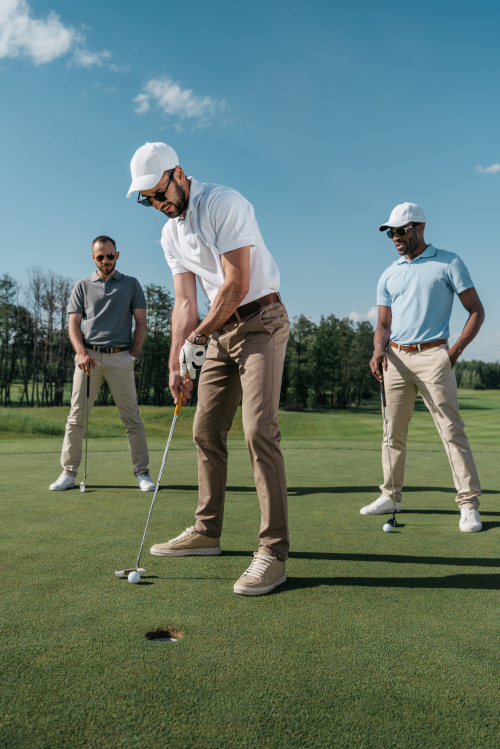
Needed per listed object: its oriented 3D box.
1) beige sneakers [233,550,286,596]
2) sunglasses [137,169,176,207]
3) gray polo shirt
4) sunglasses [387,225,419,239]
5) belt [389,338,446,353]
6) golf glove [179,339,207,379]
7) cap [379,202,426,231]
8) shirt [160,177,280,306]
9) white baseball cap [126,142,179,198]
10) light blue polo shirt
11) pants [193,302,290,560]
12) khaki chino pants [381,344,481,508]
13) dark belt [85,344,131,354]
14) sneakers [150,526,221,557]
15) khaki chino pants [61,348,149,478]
[{"bbox_3d":[0.051,0.718,2.463,0.108,0.122,0.300,0,-1,38],"label":"beige sneakers"},{"bbox_3d":[-0.343,-0.710,2.498,0.140,0.140,0.050,0,-30,31],"label":"sunglasses"},{"bbox_3d":[-1.016,-0.478,4.750,0.550,0.550,0.280,0,-1,-2],"label":"gray polo shirt"},{"bbox_3d":[0.841,-0.787,3.610,0.140,0.050,0.140,-25,14,-36],"label":"sunglasses"},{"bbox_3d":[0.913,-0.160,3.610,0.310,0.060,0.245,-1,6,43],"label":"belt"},{"bbox_3d":[-0.219,-0.061,2.540,0.090,0.155,0.090,17,-6,-21],"label":"golf glove"},{"bbox_3d":[0.840,-0.851,3.610,0.265,0.145,0.180,-15,9,-39],"label":"cap"},{"bbox_3d":[-0.117,-0.515,2.600,0.470,0.560,0.310,0,33,48],"label":"shirt"},{"bbox_3d":[-0.363,-0.759,2.445,0.175,0.135,0.245,1,40,36],"label":"white baseball cap"},{"bbox_3d":[0.946,-0.434,3.610,0.510,0.550,0.290,-1,-1,41],"label":"light blue polo shirt"},{"bbox_3d":[-0.026,0.219,2.650,0.330,0.960,0.550,1,-1,-35],"label":"pants"},{"bbox_3d":[0.965,0.263,3.665,0.580,0.900,0.290,0,-1,38],"label":"khaki chino pants"},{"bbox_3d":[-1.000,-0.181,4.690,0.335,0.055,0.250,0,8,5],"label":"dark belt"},{"bbox_3d":[-0.278,0.721,2.913,0.302,0.122,0.108,0,0,1],"label":"sneakers"},{"bbox_3d":[-1.038,0.271,4.750,0.600,0.940,0.290,0,-1,-2],"label":"khaki chino pants"}]

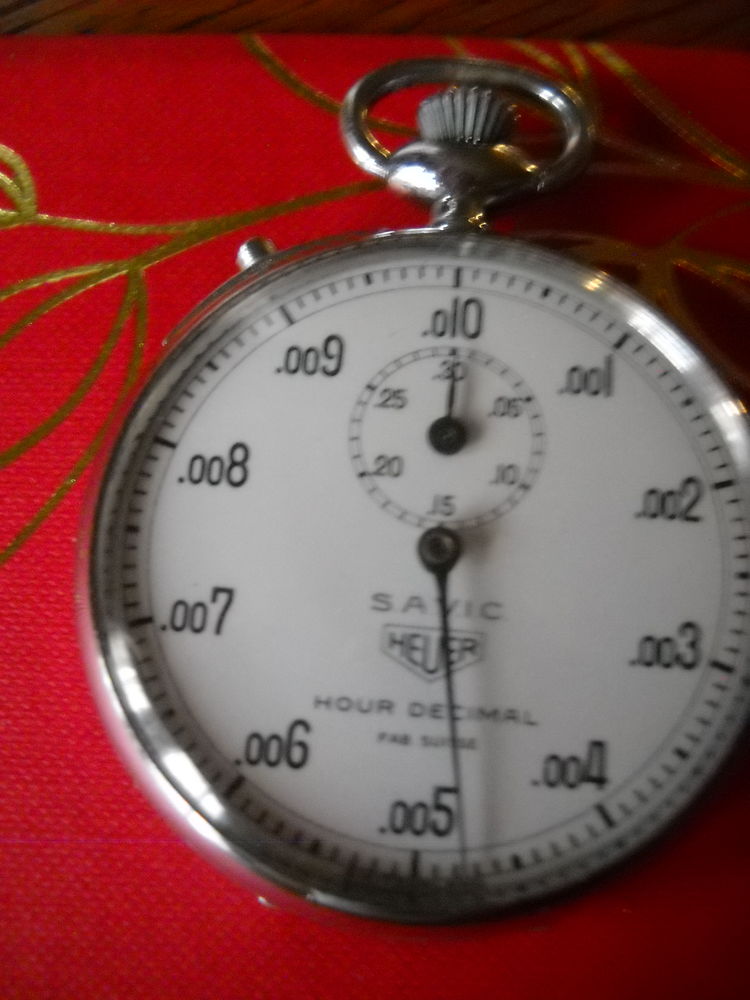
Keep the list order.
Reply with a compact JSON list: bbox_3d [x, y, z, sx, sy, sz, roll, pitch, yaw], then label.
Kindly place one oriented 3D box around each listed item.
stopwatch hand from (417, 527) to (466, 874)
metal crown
[{"bbox_3d":[0.005,0.013,0.083,0.003,0.001,0.024,-4,76,0],"label":"stopwatch hand"},{"bbox_3d":[0.008,-0.030,0.100,0.008,0.008,0.006,4,76,2],"label":"metal crown"}]

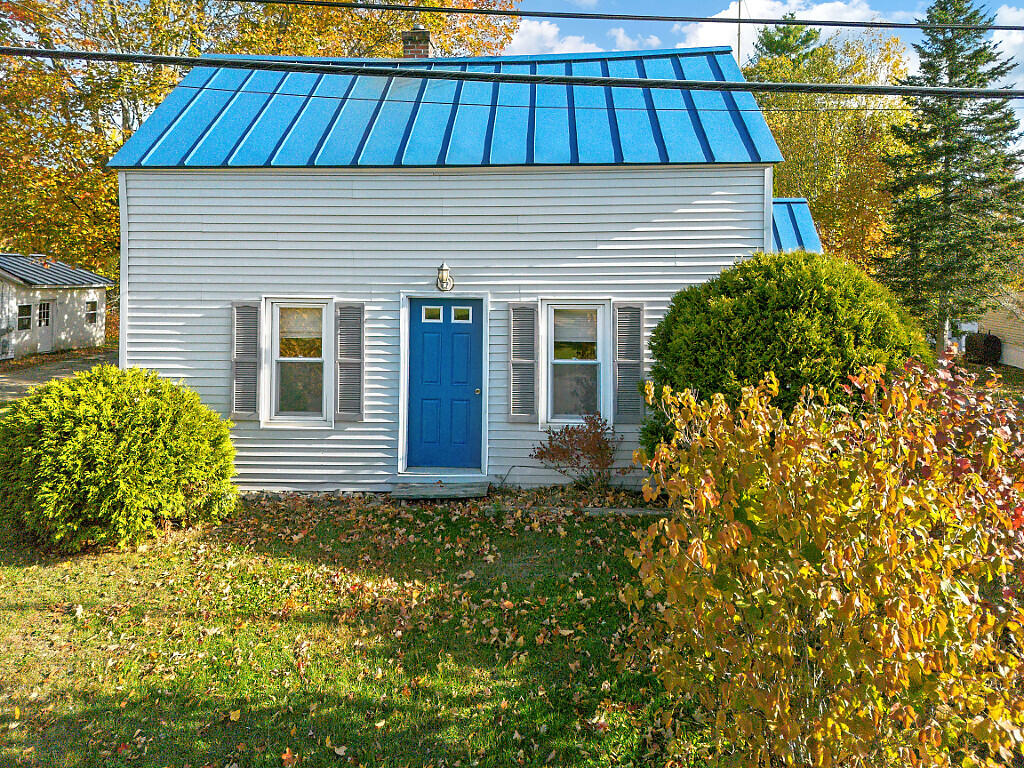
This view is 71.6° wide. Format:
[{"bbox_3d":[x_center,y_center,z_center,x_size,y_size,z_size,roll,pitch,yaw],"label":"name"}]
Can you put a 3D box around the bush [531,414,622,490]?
[{"bbox_3d":[0.730,0.770,8.050,1.030,0.870,0.800,0,4,0],"label":"bush"}]

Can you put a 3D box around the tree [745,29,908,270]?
[{"bbox_3d":[11.100,-6.700,25.000,6.200,11.300,5.800,0,4,0],"label":"tree"}]

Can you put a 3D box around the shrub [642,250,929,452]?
[{"bbox_3d":[2.770,0.040,7.200,2.850,2.750,2.650,0,4,0],"label":"shrub"}]

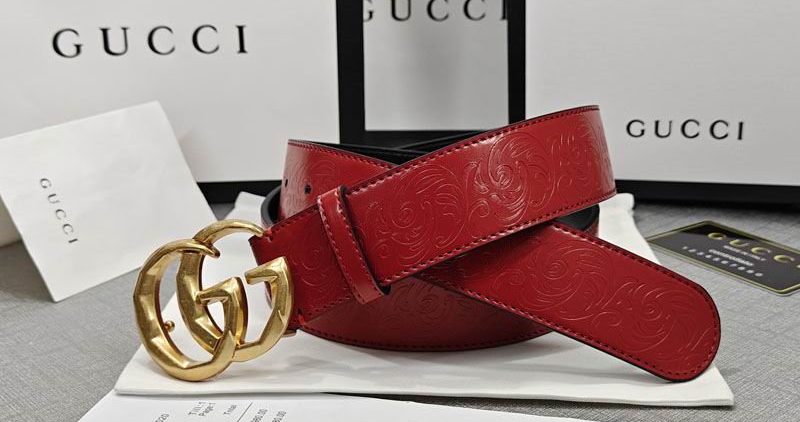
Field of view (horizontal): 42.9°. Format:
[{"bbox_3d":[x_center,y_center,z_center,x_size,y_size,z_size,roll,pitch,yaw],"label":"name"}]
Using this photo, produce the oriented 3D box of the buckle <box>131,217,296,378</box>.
[{"bbox_3d":[-0.072,0.035,0.392,0.070,0.056,0.015,-22,-3,22],"label":"buckle"}]

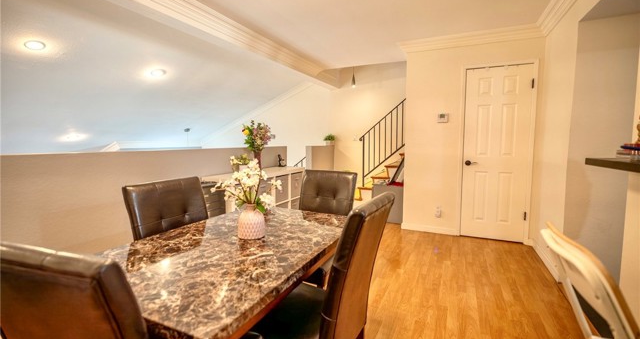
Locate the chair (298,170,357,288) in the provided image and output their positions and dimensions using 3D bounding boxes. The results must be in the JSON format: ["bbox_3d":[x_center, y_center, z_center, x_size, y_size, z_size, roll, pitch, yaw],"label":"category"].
[{"bbox_3d":[-0.028,0.518,1.892,0.435,0.970,0.550,2,6,26],"label":"chair"}]

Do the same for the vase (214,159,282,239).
[{"bbox_3d":[-0.329,0.137,1.326,0.296,0.350,0.260,2,6,26],"label":"vase"}]

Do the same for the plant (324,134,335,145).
[{"bbox_3d":[0.220,-0.621,6.147,0.200,0.240,0.200,2,6,26],"label":"plant"}]

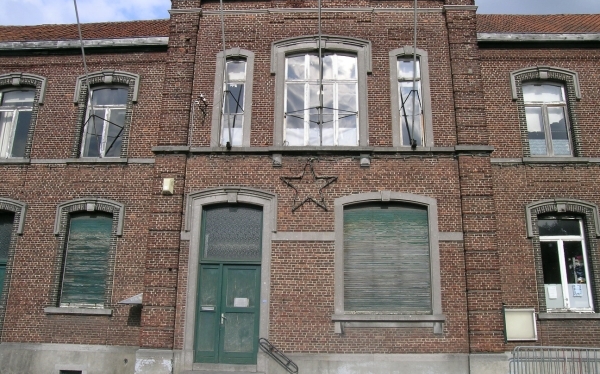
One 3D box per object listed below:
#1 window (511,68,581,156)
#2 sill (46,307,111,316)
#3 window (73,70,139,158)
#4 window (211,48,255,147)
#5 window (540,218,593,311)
[{"bbox_3d":[6.398,-1.970,12.607,1.800,2.550,0.270,0,-14,3],"label":"window"},{"bbox_3d":[-5.417,3.081,11.945,1.710,0.150,0.250,0,-14,3],"label":"sill"},{"bbox_3d":[-5.249,-1.991,13.253,1.810,2.570,0.270,0,-14,3],"label":"window"},{"bbox_3d":[-1.702,-2.316,12.541,1.010,2.760,0.240,0,-14,3],"label":"window"},{"bbox_3d":[6.423,1.829,11.738,1.100,2.360,0.130,0,-14,3],"label":"window"}]

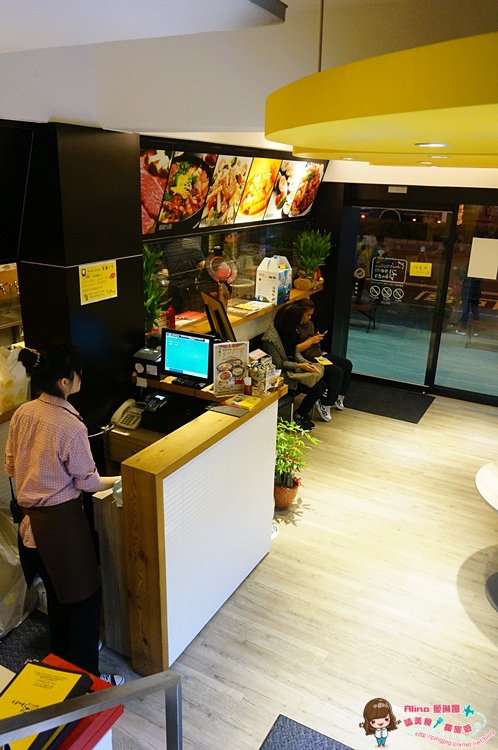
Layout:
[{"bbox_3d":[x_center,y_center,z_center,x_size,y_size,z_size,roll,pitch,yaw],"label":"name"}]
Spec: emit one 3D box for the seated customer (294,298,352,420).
[{"bbox_3d":[0.630,-0.188,5.788,0.740,1.120,0.500,13,22,29],"label":"seated customer"}]

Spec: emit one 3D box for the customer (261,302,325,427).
[{"bbox_3d":[0.438,-0.078,5.604,0.650,1.170,0.470,3,19,4],"label":"customer"}]

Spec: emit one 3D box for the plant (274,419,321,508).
[{"bbox_3d":[0.297,0.627,4.081,0.380,0.660,0.380,1,19,0],"label":"plant"}]

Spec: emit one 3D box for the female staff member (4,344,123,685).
[{"bbox_3d":[-0.784,0.621,2.562,0.480,1.580,0.470,-9,21,-27],"label":"female staff member"}]

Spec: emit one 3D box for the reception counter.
[{"bbox_3d":[-0.464,0.659,3.296,0.875,1.062,1.295,11,21,26],"label":"reception counter"}]

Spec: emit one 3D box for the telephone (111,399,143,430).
[{"bbox_3d":[-0.693,0.222,3.387,0.185,0.100,0.220,5,19,10],"label":"telephone"}]

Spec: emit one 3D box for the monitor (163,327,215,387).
[{"bbox_3d":[-0.345,-0.106,3.409,0.360,0.320,0.170,11,21,26],"label":"monitor"}]

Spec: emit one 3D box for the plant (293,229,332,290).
[{"bbox_3d":[0.687,-1.245,6.333,0.420,0.640,0.400,1,19,0],"label":"plant"}]

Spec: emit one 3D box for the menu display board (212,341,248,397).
[{"bbox_3d":[-0.088,-0.046,3.281,0.218,0.305,0.070,-9,21,-27],"label":"menu display board"}]

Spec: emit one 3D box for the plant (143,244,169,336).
[{"bbox_3d":[-0.681,-0.530,4.025,0.250,0.690,0.250,11,21,26],"label":"plant"}]

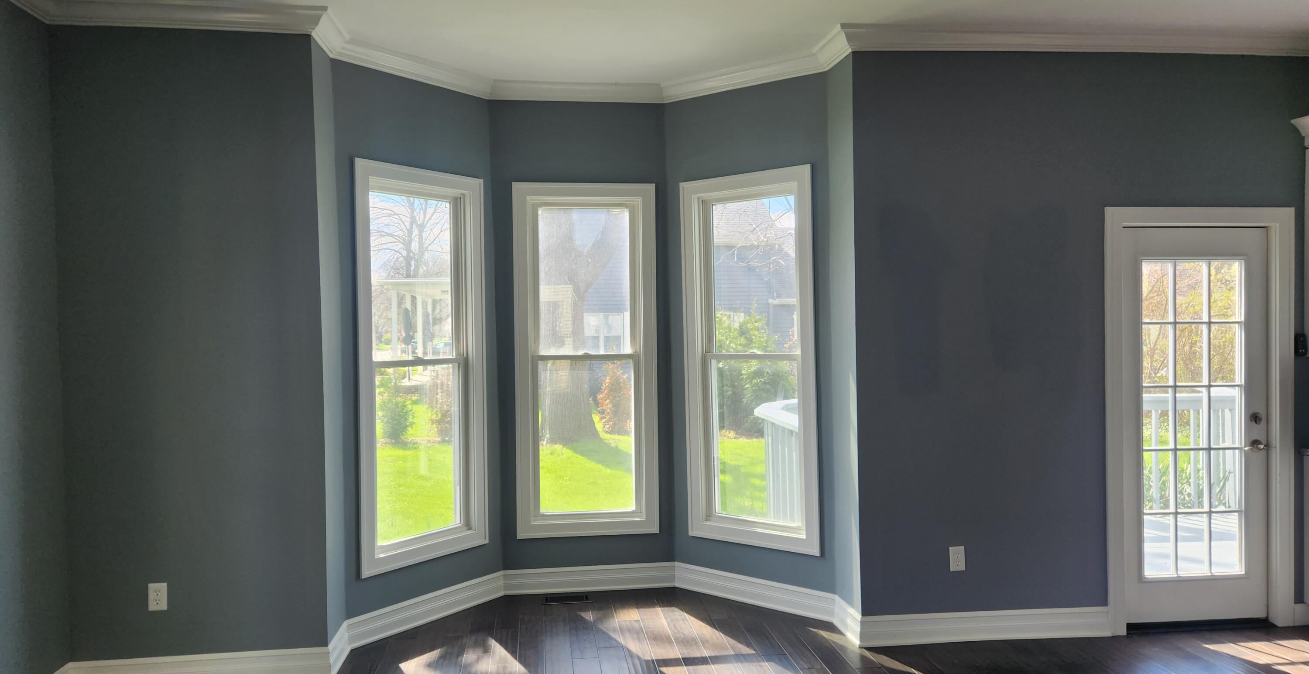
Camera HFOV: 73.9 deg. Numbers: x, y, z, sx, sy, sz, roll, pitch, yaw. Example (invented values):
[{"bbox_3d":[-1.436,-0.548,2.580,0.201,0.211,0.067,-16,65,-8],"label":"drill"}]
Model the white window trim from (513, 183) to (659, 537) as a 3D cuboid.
[{"bbox_3d":[-0.403,0.138,5.195,0.849,2.098,0.070,-1,1,-7],"label":"white window trim"}]

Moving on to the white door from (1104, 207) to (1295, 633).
[{"bbox_3d":[2.780,0.423,4.452,0.994,2.154,0.110,-1,1,-4],"label":"white door"}]

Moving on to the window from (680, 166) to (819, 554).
[{"bbox_3d":[0.545,0.129,4.996,0.872,2.126,0.100,0,1,38],"label":"window"}]

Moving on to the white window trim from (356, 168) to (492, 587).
[{"bbox_3d":[-1.238,0.159,4.694,0.070,2.098,0.849,0,1,37],"label":"white window trim"}]

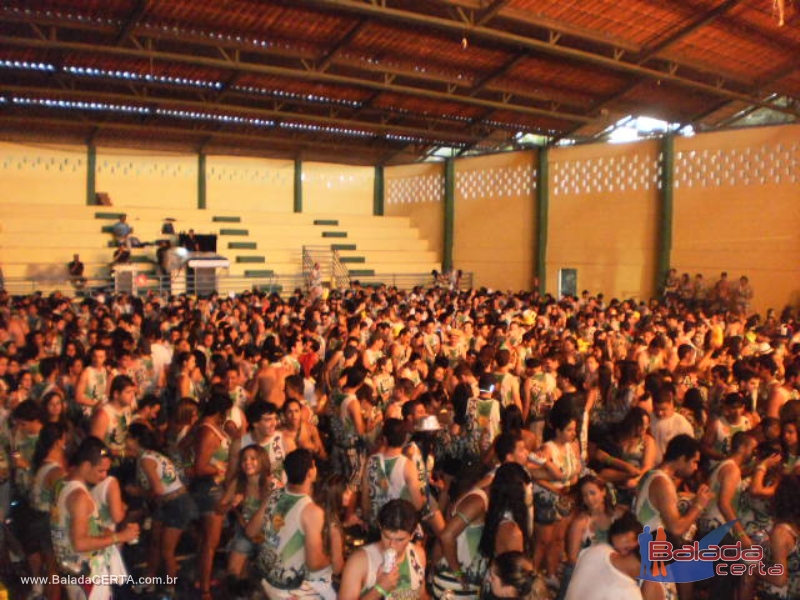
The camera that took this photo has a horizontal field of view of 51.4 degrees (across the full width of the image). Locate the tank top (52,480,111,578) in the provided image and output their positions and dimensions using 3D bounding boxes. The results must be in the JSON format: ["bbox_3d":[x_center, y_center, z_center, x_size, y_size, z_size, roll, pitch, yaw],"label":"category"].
[{"bbox_3d":[-2.067,1.483,5.400,0.290,0.630,0.400,-1,4,-22],"label":"tank top"}]

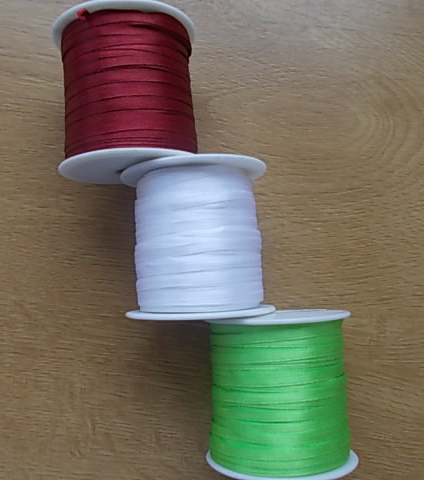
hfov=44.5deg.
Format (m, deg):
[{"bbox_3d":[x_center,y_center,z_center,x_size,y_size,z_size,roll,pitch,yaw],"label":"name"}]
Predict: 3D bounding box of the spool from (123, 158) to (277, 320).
[{"bbox_3d":[-0.005,0.001,0.187,0.053,0.053,0.051,-3,85,-3],"label":"spool"}]

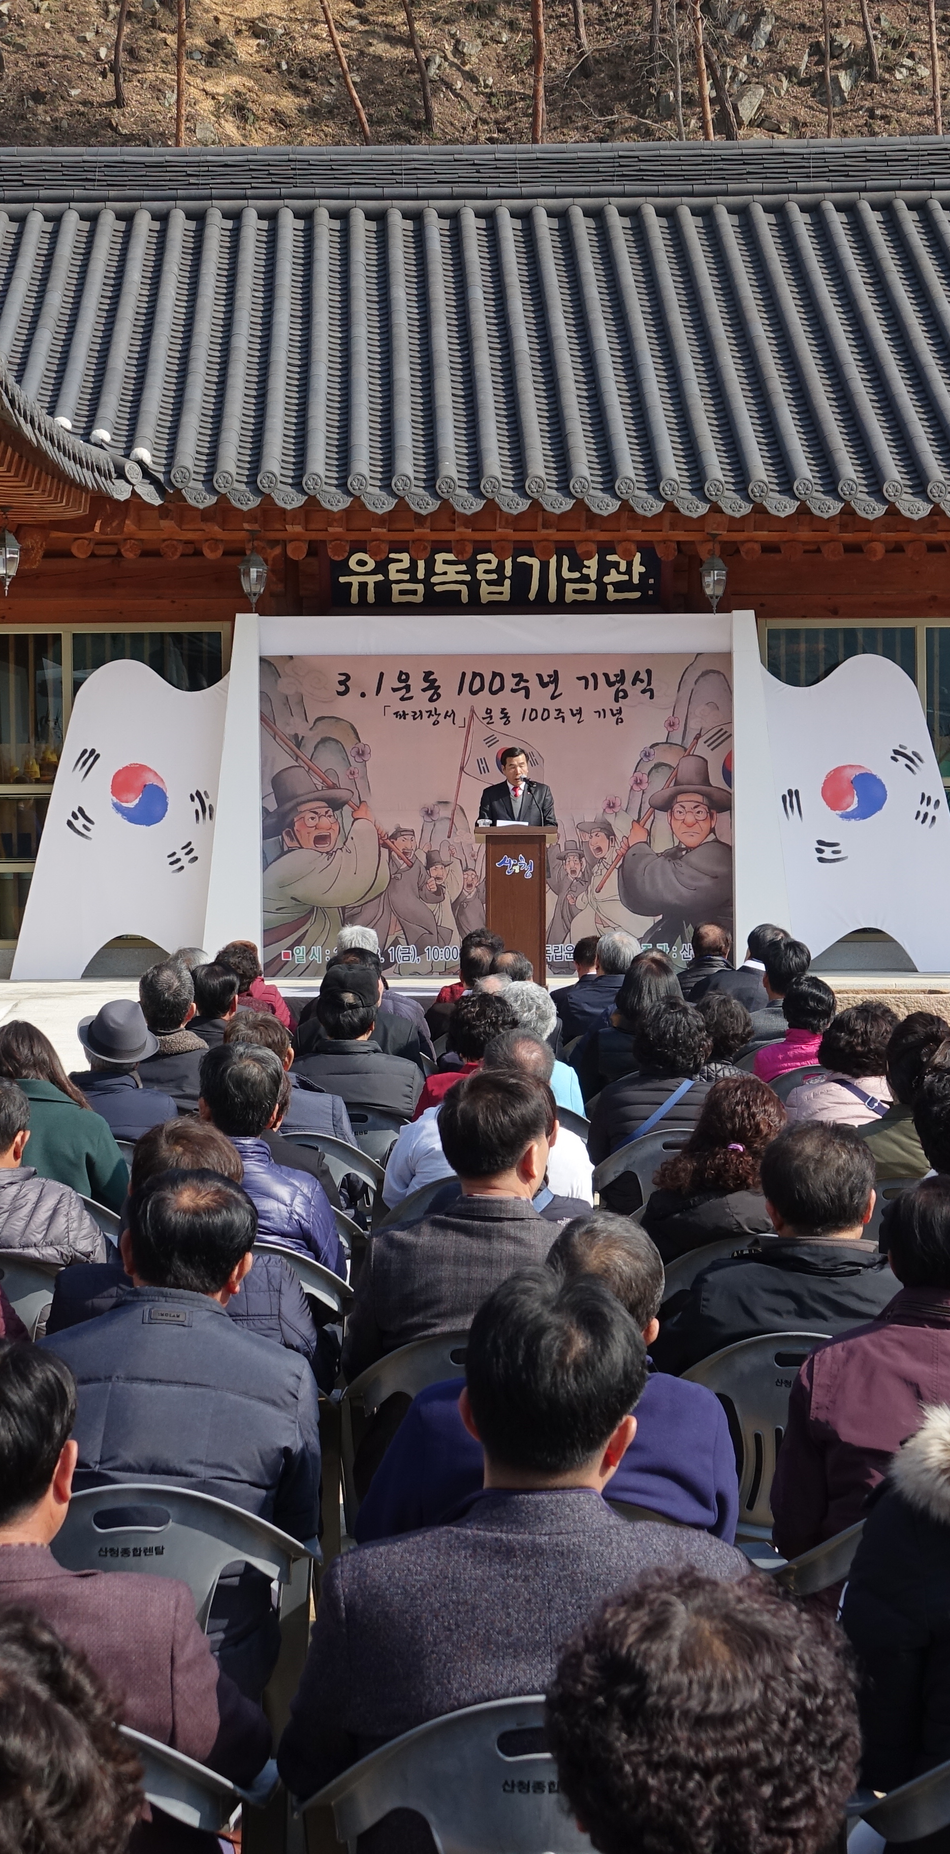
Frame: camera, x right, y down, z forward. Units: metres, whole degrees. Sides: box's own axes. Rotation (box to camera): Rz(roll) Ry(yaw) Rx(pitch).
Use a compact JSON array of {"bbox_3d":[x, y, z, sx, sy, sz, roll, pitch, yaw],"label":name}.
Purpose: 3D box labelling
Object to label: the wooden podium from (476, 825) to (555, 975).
[{"bbox_3d":[0.289,-0.141,21.683,0.590,1.170,0.450,-1,2,-1],"label":"wooden podium"}]

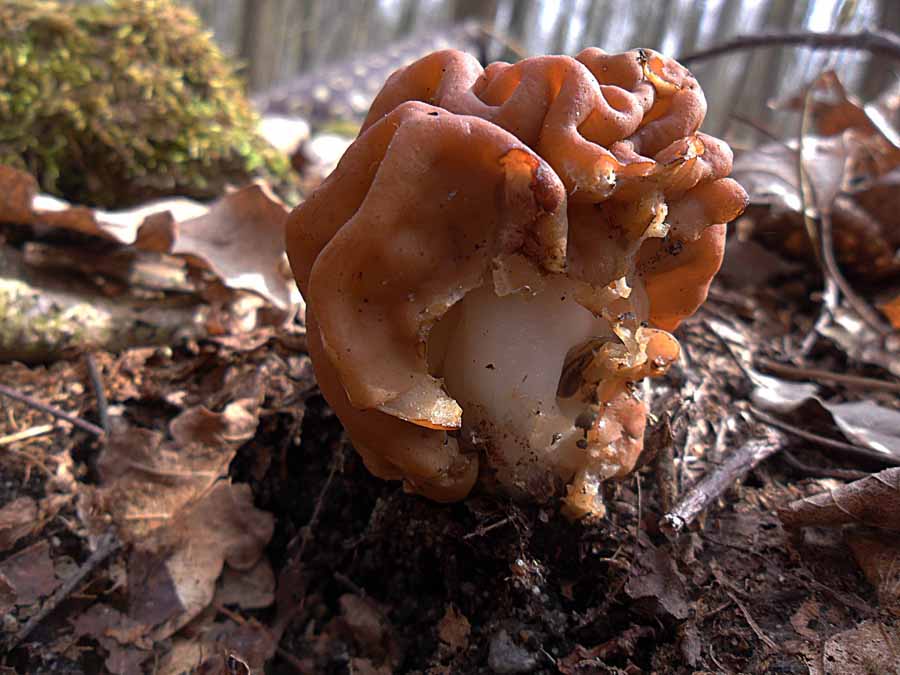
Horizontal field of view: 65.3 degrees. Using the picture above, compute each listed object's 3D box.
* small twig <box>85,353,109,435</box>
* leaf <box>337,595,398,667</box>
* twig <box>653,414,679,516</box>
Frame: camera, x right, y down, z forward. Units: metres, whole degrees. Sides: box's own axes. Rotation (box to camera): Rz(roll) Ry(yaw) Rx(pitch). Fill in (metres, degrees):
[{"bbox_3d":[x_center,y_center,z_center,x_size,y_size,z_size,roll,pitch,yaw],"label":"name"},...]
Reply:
[{"bbox_3d":[-0.133,0.020,0.265,0.004,0.003,0.048,-18,46,-23],"label":"small twig"},{"bbox_3d":[-0.020,0.070,0.168,0.014,0.004,0.021,-21,45,-28],"label":"leaf"},{"bbox_3d":[0.074,0.043,0.240,0.006,0.005,0.041,9,45,5],"label":"twig"}]

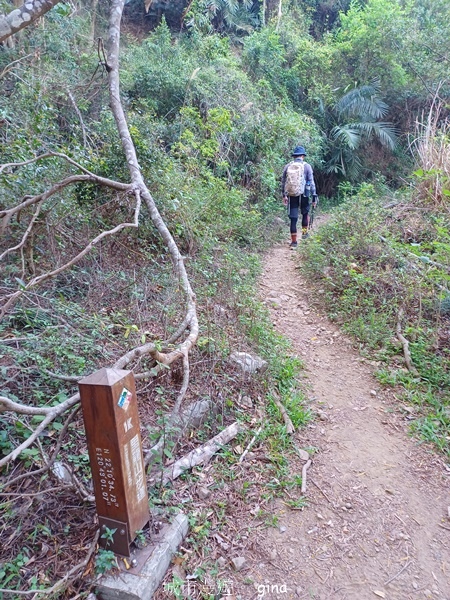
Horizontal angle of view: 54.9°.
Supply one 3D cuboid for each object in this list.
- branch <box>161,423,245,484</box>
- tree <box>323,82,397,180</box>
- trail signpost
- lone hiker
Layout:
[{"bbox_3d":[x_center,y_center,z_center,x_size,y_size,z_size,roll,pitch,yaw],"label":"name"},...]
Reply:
[{"bbox_3d":[-0.115,0.862,2.452,0.571,0.075,0.080,-19,22,-41],"label":"branch"},{"bbox_3d":[3.235,-4.035,10.500,1.550,2.100,1.500,-2,14,0],"label":"tree"},{"bbox_3d":[-0.464,0.683,1.863,0.151,0.830,0.151,2,15,21],"label":"trail signpost"},{"bbox_3d":[1.295,-1.773,7.481,0.540,1.680,0.520,2,14,17],"label":"lone hiker"}]

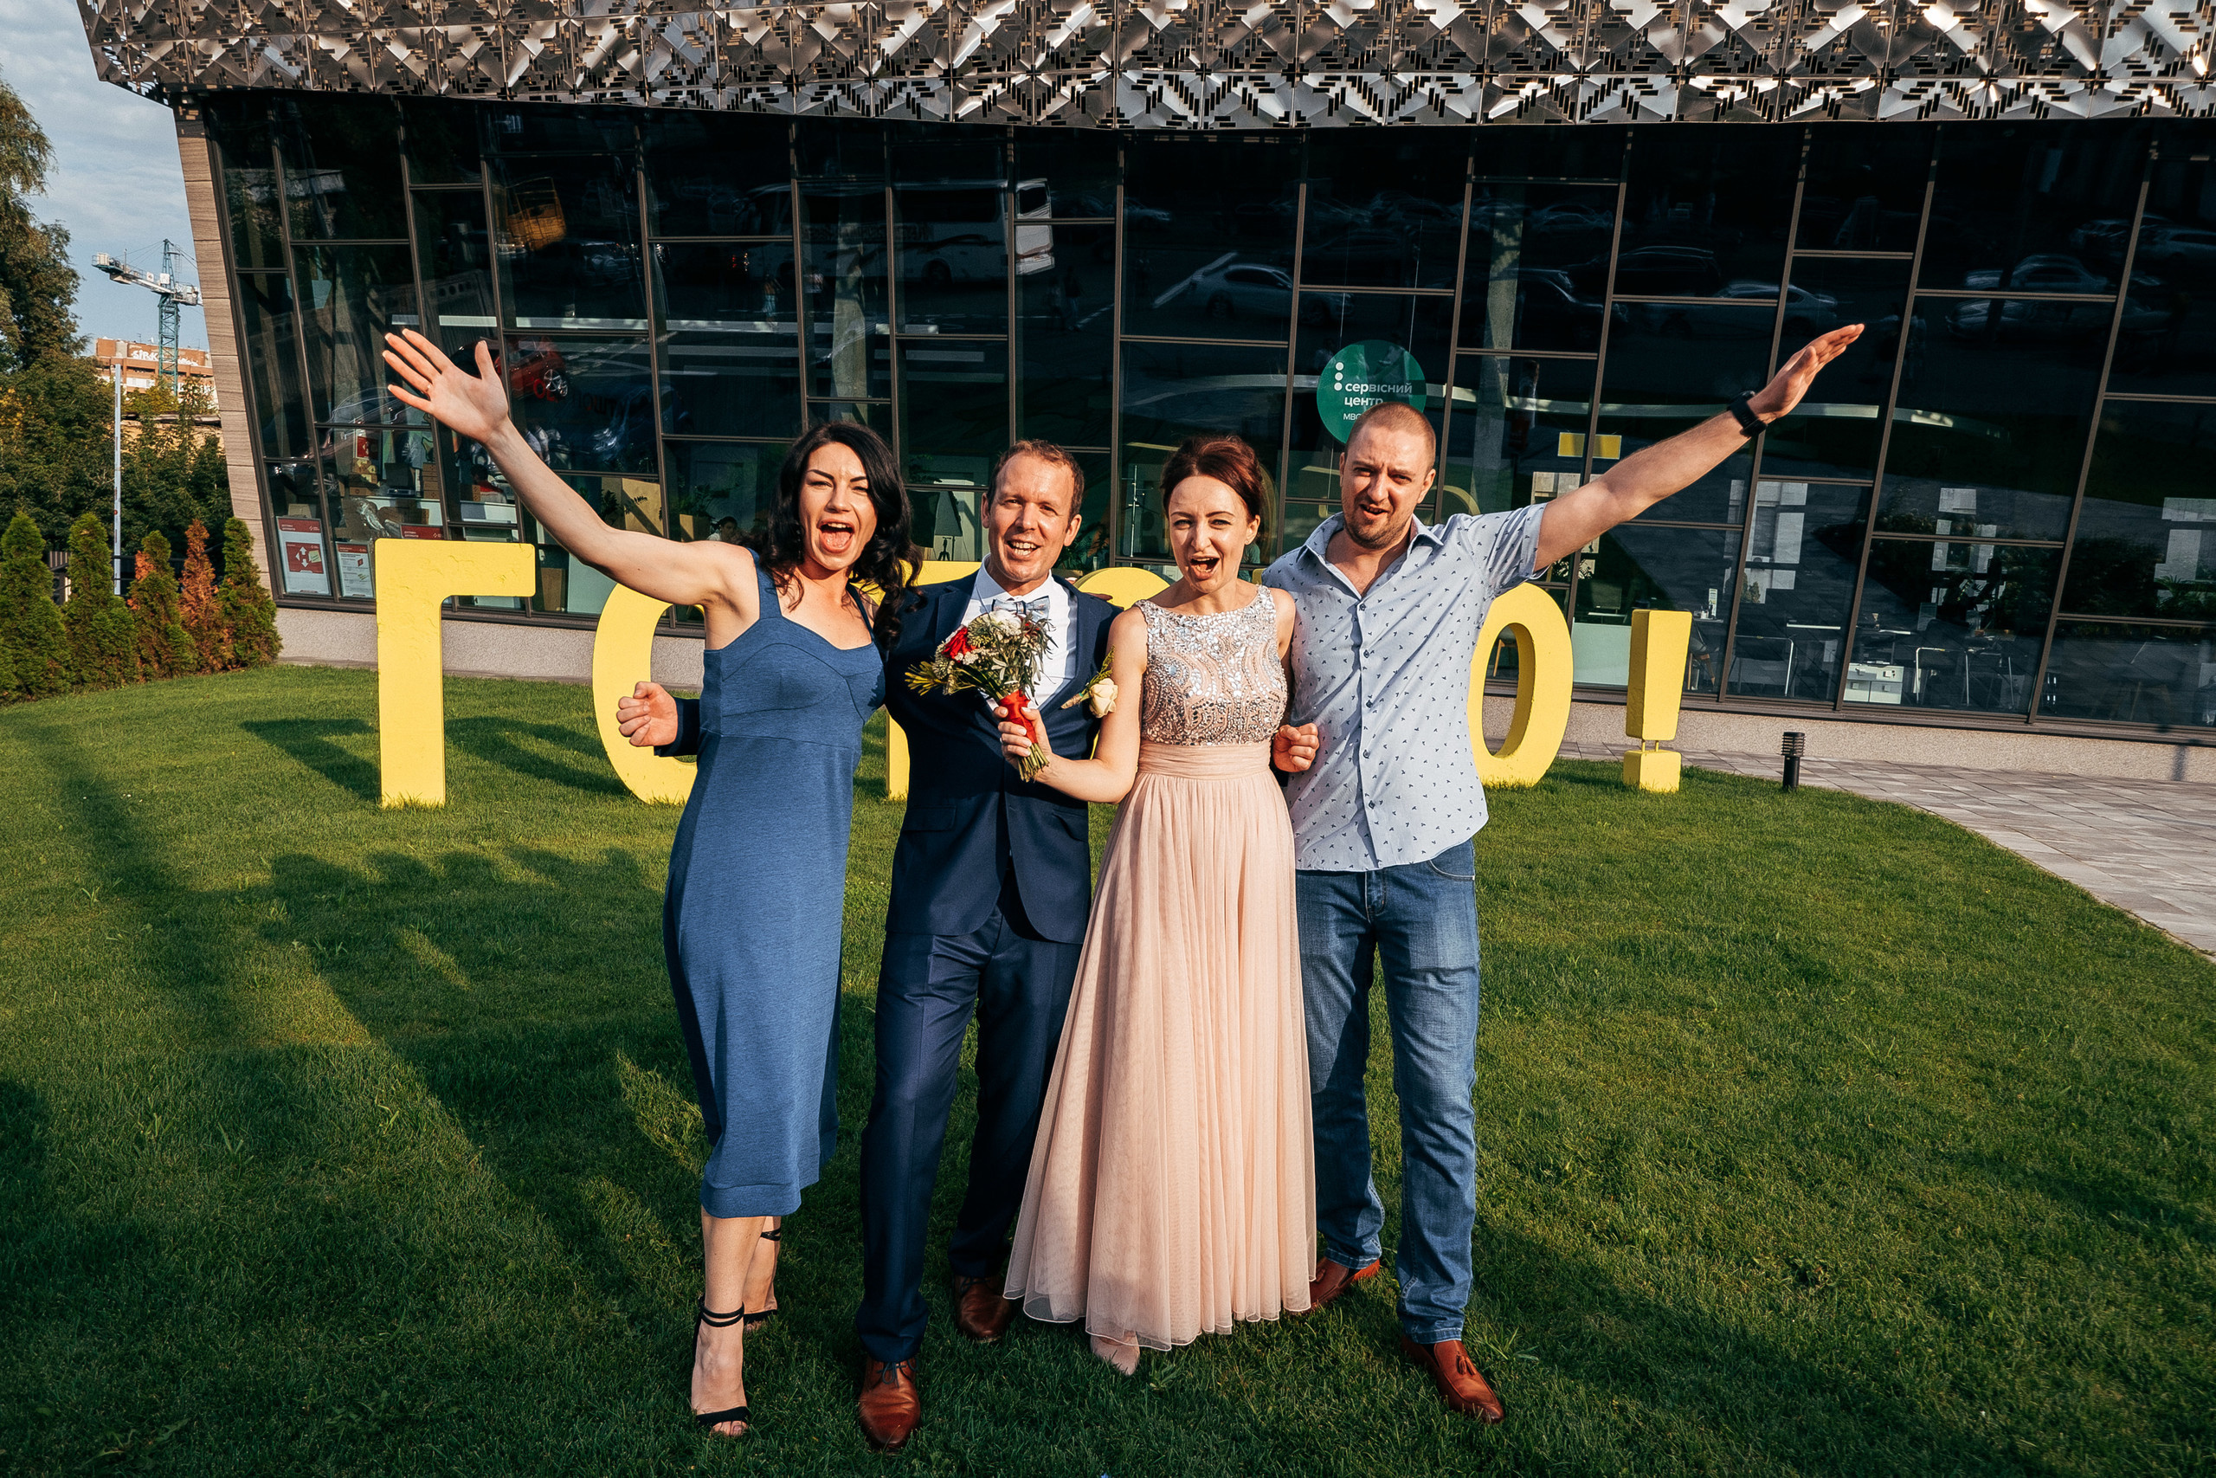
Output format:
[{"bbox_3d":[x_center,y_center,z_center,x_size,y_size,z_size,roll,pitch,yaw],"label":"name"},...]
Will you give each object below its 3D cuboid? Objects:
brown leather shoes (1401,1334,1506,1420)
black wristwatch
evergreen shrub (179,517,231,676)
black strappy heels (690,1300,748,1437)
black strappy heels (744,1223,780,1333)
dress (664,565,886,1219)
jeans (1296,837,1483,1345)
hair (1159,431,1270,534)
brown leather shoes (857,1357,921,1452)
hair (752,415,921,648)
[{"bbox_3d":[0.642,1.181,2.566,0.102,0.105,0.275,-1,8,-32],"label":"brown leather shoes"},{"bbox_3d":[1.120,-0.568,2.370,0.039,0.067,0.062,-32,-3,5],"label":"black wristwatch"},{"bbox_3d":[-9.996,-1.556,14.903,0.640,1.620,0.640,3,7,0],"label":"evergreen shrub"},{"bbox_3d":[-0.682,1.104,2.395,0.090,0.175,0.215,0,7,-20],"label":"black strappy heels"},{"bbox_3d":[-0.688,1.067,2.711,0.090,0.175,0.215,2,7,-8],"label":"black strappy heels"},{"bbox_3d":[-0.607,0.270,2.450,0.400,1.150,0.310,1,7,-19],"label":"dress"},{"bbox_3d":[0.522,0.667,2.691,0.390,0.970,0.370,4,7,9],"label":"jeans"},{"bbox_3d":[0.186,-0.446,2.370,0.180,0.180,0.215,4,6,16],"label":"hair"},{"bbox_3d":[-0.386,1.120,2.410,0.110,0.115,0.300,3,5,-7],"label":"brown leather shoes"},{"bbox_3d":[-0.467,-0.346,2.320,0.290,0.390,0.260,3,6,-12],"label":"hair"}]

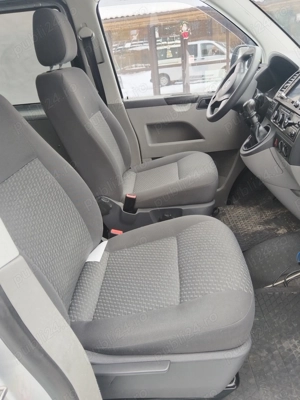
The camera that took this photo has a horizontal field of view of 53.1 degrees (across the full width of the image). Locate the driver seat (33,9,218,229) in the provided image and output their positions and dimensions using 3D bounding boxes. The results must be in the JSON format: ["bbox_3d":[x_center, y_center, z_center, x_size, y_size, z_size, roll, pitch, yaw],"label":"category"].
[{"bbox_3d":[-0.061,-0.479,1.562,0.823,0.917,0.520,-3,26,5],"label":"driver seat"}]

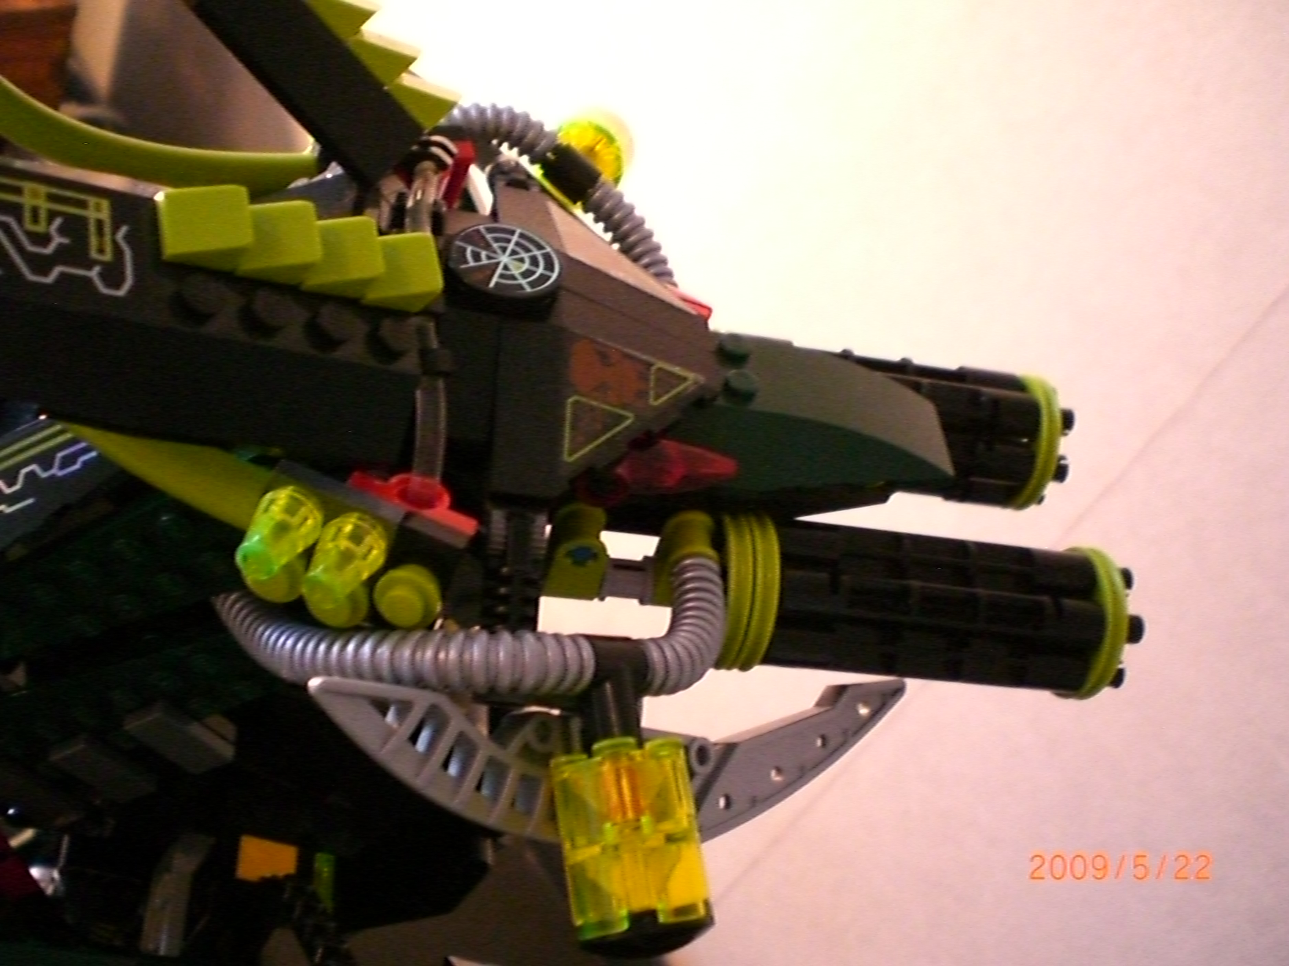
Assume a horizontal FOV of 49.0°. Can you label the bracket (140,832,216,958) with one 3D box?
[{"bbox_3d":[-0.076,0.067,0.230,0.007,0.007,0.021,2,42,-5],"label":"bracket"}]

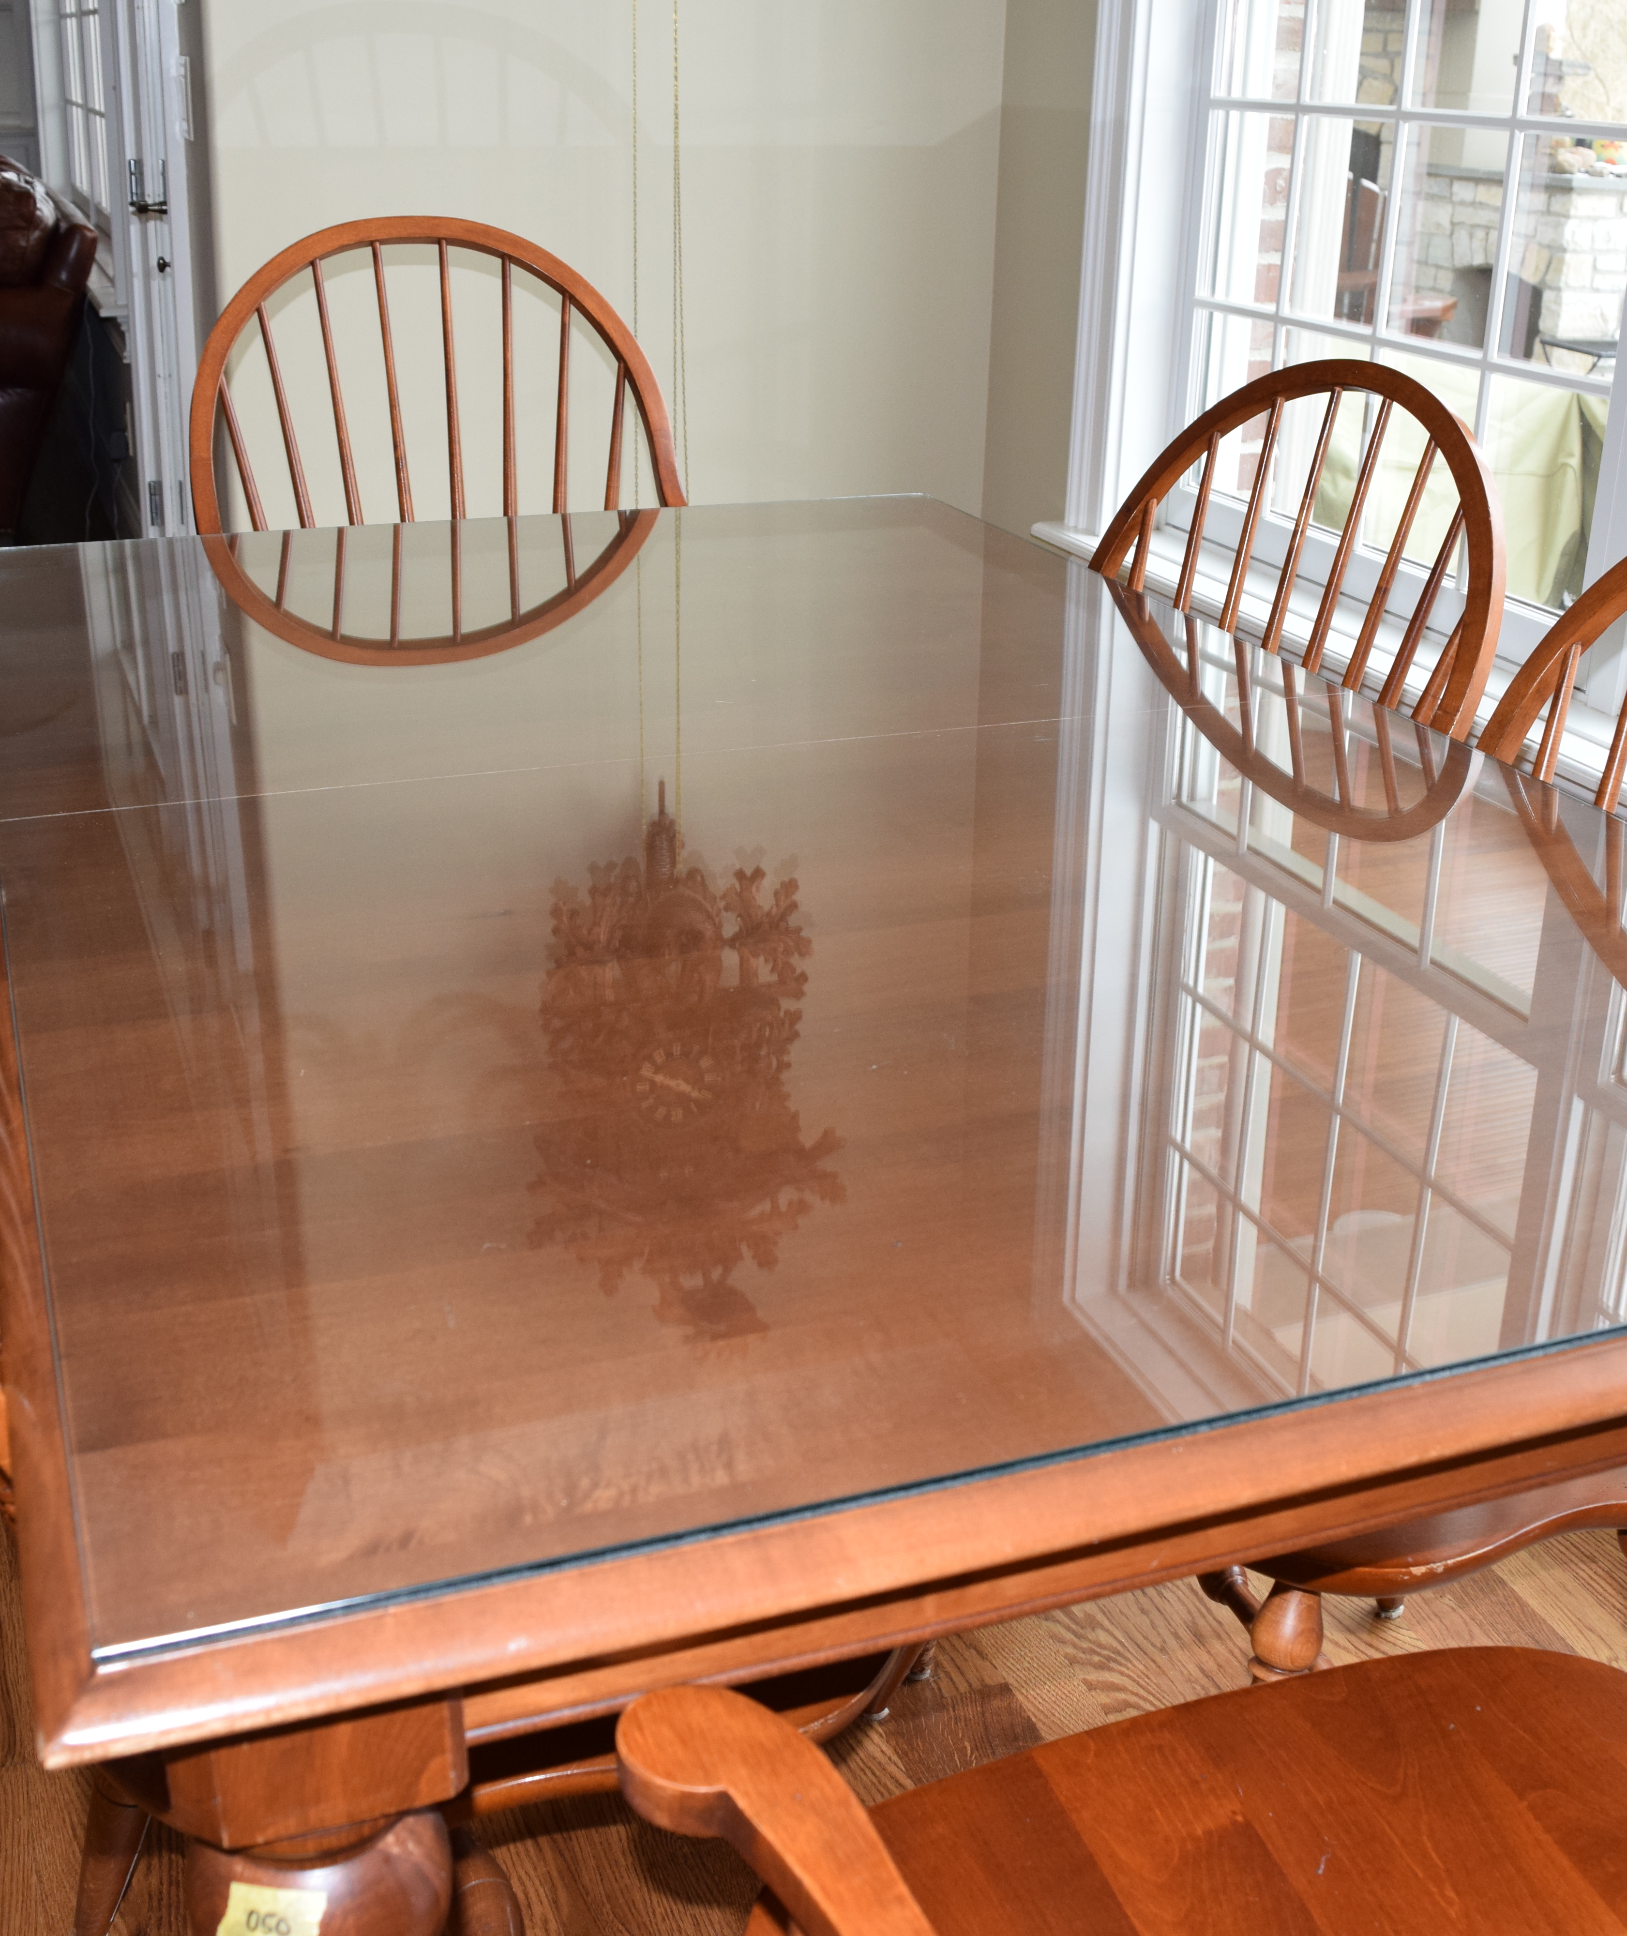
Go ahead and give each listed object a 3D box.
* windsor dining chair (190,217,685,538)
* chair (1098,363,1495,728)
[{"bbox_3d":[-0.366,-0.268,2.357,0.630,1.025,0.580,-7,24,-20],"label":"windsor dining chair"},{"bbox_3d":[0.226,-0.012,1.849,0.560,0.968,0.500,-10,25,-25],"label":"chair"}]

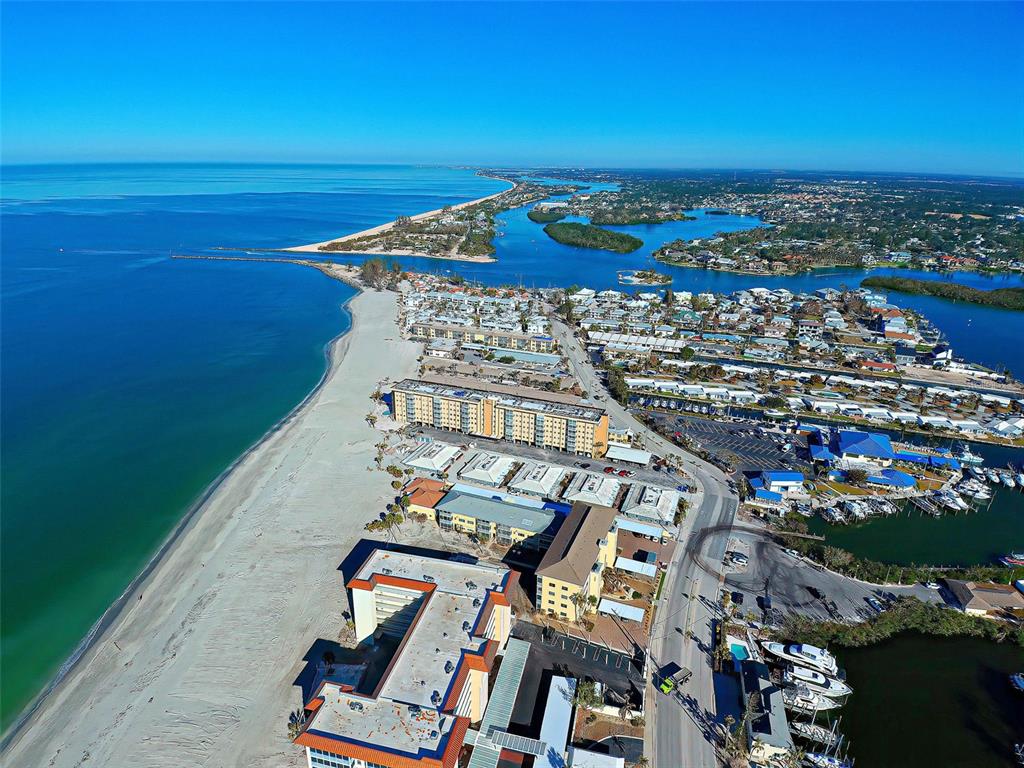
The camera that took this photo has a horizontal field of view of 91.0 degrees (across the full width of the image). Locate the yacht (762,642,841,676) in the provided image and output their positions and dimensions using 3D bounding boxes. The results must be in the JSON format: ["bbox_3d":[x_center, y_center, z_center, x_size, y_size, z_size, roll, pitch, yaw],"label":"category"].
[{"bbox_3d":[74.990,70.880,131.460,17.700,5.300,4.800,10,25,21],"label":"yacht"}]

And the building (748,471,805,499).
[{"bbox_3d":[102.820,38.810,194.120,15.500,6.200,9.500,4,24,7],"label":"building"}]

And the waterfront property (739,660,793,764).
[{"bbox_3d":[56.390,73.380,113.660,8.200,6.000,19.500,6,24,13],"label":"waterfront property"}]

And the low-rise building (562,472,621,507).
[{"bbox_3d":[31.670,41.790,196.020,18.400,4.800,18.900,9,24,18],"label":"low-rise building"}]

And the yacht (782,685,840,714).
[{"bbox_3d":[69.780,73.830,118.260,11.800,4.200,4.100,7,24,15],"label":"yacht"}]

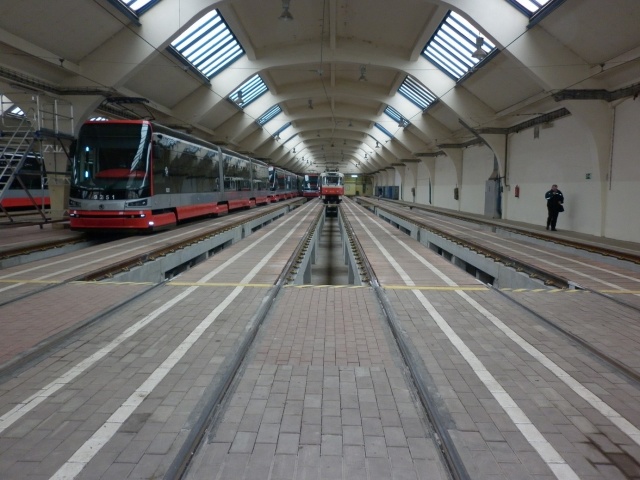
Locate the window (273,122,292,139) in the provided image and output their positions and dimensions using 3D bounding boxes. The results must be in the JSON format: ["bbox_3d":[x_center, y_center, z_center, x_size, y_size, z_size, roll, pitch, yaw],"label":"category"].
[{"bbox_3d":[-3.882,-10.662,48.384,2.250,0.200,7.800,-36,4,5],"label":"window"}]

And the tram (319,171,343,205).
[{"bbox_3d":[1.374,-6.059,58.421,2.500,3.300,14.500,1,6,1],"label":"tram"}]

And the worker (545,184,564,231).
[{"bbox_3d":[8.766,-1.203,19.241,0.600,1.720,0.420,0,6,-7],"label":"worker"}]

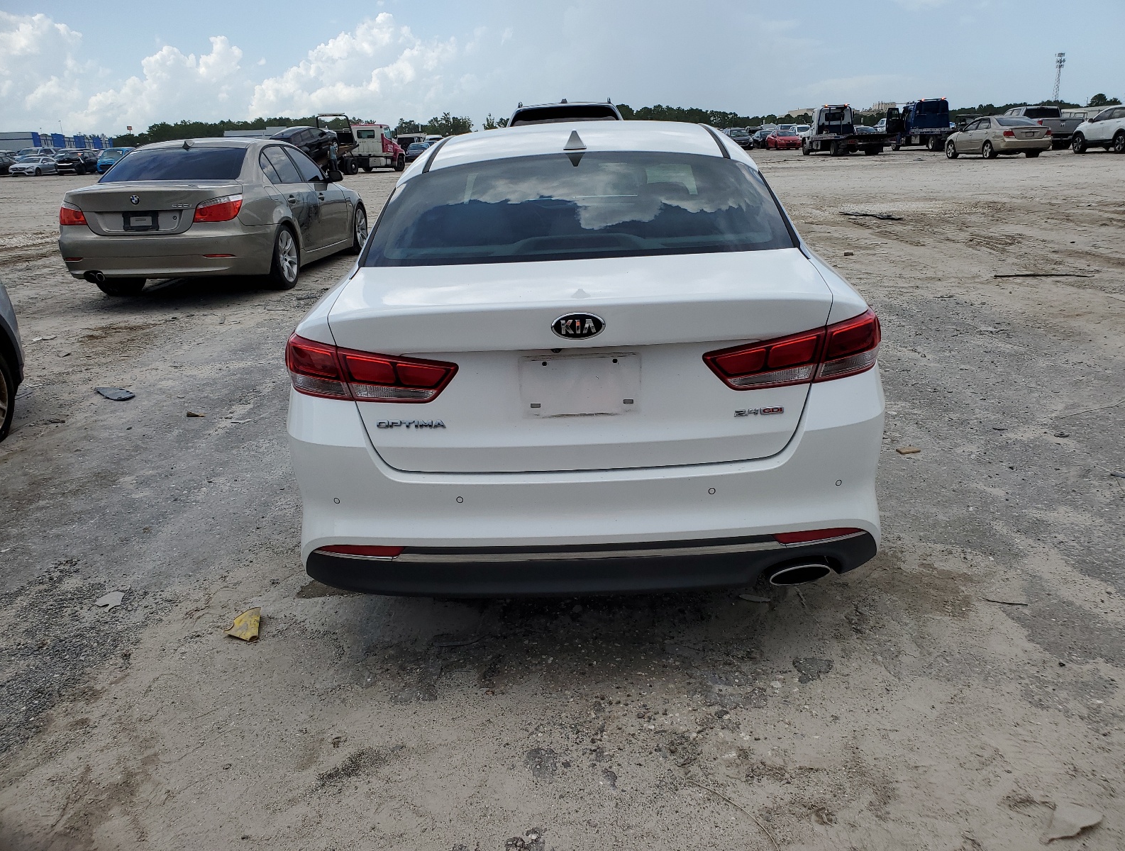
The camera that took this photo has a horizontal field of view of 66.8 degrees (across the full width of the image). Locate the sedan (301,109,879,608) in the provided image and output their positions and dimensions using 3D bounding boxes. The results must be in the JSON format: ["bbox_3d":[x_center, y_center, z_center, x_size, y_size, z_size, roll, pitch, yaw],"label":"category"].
[{"bbox_3d":[0.095,-0.796,4.406,1.860,1.470,4.850,-2,19,2],"label":"sedan"}]

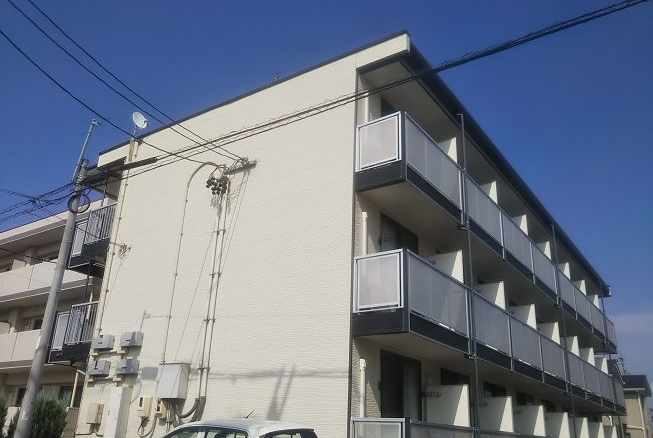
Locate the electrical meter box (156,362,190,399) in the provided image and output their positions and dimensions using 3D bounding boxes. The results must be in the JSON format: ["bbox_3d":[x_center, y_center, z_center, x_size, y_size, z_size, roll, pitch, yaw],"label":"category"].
[{"bbox_3d":[-3.227,3.422,11.924,0.690,0.710,0.240,-13,-26,33],"label":"electrical meter box"}]

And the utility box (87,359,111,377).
[{"bbox_3d":[-5.451,3.590,13.585,0.620,0.310,0.160,-13,-26,33],"label":"utility box"}]

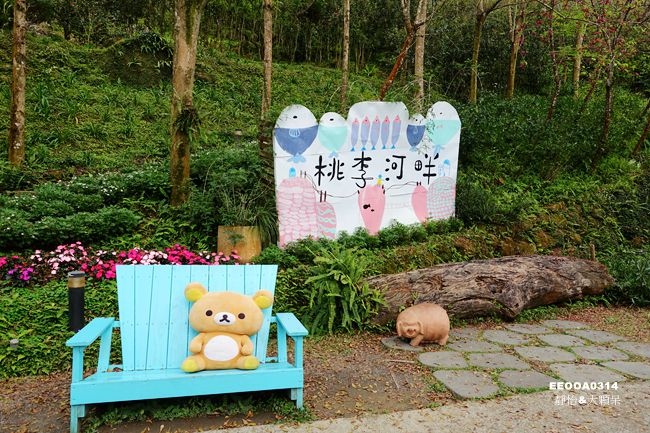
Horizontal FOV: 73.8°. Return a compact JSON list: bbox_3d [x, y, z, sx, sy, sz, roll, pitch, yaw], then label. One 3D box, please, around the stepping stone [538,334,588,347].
[{"bbox_3d":[2.880,1.516,5.243,0.530,0.045,0.520,1,-1,-8],"label":"stepping stone"}]

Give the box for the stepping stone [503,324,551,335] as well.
[{"bbox_3d":[2.750,1.520,5.803,0.560,0.045,0.520,1,-1,-10],"label":"stepping stone"}]

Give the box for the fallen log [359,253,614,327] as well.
[{"bbox_3d":[2.859,1.101,6.968,4.700,0.850,0.820,1,-1,-21],"label":"fallen log"}]

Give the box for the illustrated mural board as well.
[{"bbox_3d":[0.776,-0.776,8.000,3.470,2.680,0.060,-2,0,-6],"label":"illustrated mural board"}]

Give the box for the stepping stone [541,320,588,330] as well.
[{"bbox_3d":[3.150,1.431,5.700,0.510,0.050,0.440,0,0,-5],"label":"stepping stone"}]

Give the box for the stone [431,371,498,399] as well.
[{"bbox_3d":[1.236,1.465,3.783,0.510,0.045,0.630,1,-1,-3],"label":"stone"}]

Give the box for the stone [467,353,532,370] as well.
[{"bbox_3d":[1.751,1.483,4.408,0.560,0.045,0.490,1,-1,-3],"label":"stone"}]

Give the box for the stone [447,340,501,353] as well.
[{"bbox_3d":[1.686,1.488,4.913,0.570,0.045,0.460,1,-1,-6],"label":"stone"}]

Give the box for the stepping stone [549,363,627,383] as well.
[{"bbox_3d":[2.360,1.423,3.930,0.550,0.050,0.470,0,0,-1],"label":"stepping stone"}]

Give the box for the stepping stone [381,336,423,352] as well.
[{"bbox_3d":[0.891,1.473,4.983,0.500,0.045,0.560,1,-1,0],"label":"stepping stone"}]

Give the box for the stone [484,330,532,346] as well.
[{"bbox_3d":[2.150,1.428,5.090,0.500,0.050,0.600,0,0,-8],"label":"stone"}]

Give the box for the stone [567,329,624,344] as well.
[{"bbox_3d":[3.260,1.429,5.150,0.520,0.050,0.510,0,0,-10],"label":"stone"}]

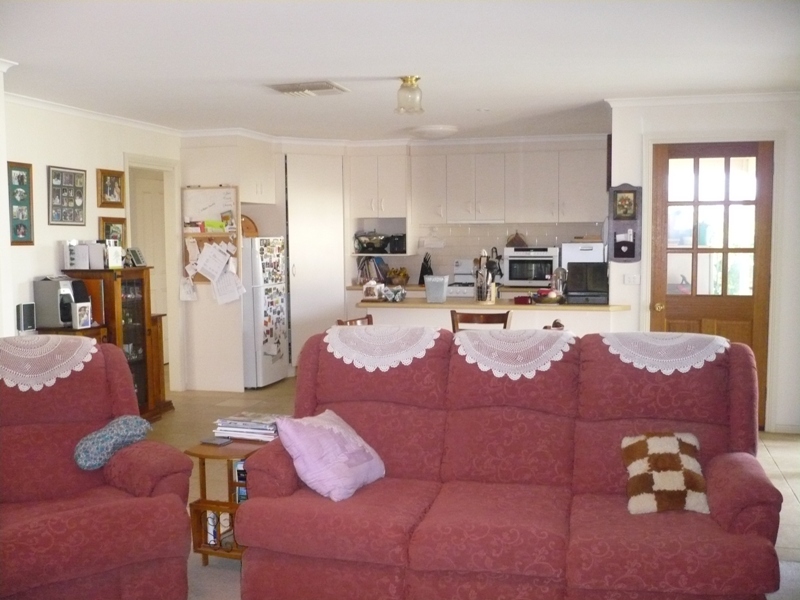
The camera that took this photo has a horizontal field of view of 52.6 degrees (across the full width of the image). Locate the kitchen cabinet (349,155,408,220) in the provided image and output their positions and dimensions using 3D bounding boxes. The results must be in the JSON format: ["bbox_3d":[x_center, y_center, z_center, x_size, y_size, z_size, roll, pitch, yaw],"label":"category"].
[{"bbox_3d":[-0.171,-1.166,8.410,0.585,0.630,0.340,1,5,14],"label":"kitchen cabinet"}]

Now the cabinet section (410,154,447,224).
[{"bbox_3d":[0.344,-1.172,8.651,0.376,0.713,0.350,1,5,13],"label":"cabinet section"}]

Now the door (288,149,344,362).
[{"bbox_3d":[-0.843,-0.398,8.193,0.605,2.100,0.040,-3,6,-28],"label":"door"}]

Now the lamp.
[{"bbox_3d":[0.064,-1.238,4.908,0.173,0.214,0.173,-1,5,0],"label":"lamp"}]

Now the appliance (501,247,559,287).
[{"bbox_3d":[1.332,-0.331,8.076,0.525,0.385,0.400,1,5,14],"label":"appliance"}]

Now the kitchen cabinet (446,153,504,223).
[{"bbox_3d":[0.793,-1.126,8.241,0.581,0.687,0.337,1,5,14],"label":"kitchen cabinet"}]

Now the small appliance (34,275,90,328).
[{"bbox_3d":[-2.358,0.029,5.676,0.250,0.330,0.255,1,5,14],"label":"small appliance"}]

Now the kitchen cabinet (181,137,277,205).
[{"bbox_3d":[-1.588,-1.206,7.636,0.610,0.610,0.760,1,5,14],"label":"kitchen cabinet"}]

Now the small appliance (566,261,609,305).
[{"bbox_3d":[1.456,-0.134,6.255,0.305,0.320,0.290,1,5,14],"label":"small appliance"}]

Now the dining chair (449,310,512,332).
[{"bbox_3d":[0.516,0.549,5.481,0.430,0.910,0.490,1,5,14],"label":"dining chair"}]

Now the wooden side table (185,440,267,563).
[{"bbox_3d":[-0.756,0.912,3.779,0.306,0.510,0.551,1,5,14],"label":"wooden side table"}]

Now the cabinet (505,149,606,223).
[{"bbox_3d":[1.562,-1.117,8.052,1.003,0.687,0.337,1,5,14],"label":"cabinet"}]

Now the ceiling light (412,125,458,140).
[{"bbox_3d":[0.323,-1.520,7.453,0.418,0.092,0.418,1,5,14],"label":"ceiling light"}]

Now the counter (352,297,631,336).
[{"bbox_3d":[0.729,0.474,6.336,2.030,0.918,0.592,1,5,14],"label":"counter"}]

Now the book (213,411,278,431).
[{"bbox_3d":[-0.666,0.568,3.813,0.295,0.042,0.210,1,5,21],"label":"book"}]

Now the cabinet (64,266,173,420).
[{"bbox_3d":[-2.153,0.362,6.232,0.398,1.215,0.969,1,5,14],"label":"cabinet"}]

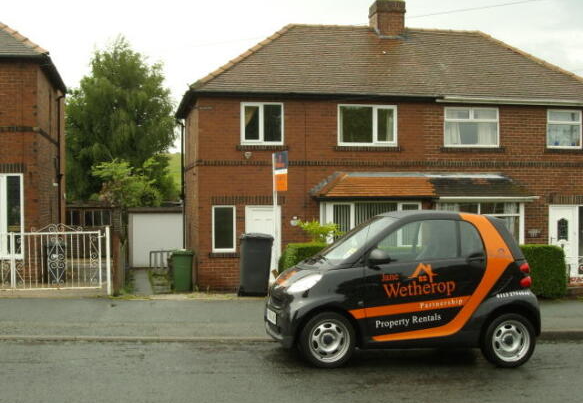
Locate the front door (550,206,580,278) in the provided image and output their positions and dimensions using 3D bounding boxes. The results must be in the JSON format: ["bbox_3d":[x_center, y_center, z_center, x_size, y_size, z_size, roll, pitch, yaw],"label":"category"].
[{"bbox_3d":[7.494,1.135,20.892,0.929,2.049,0.100,0,0,-12],"label":"front door"}]

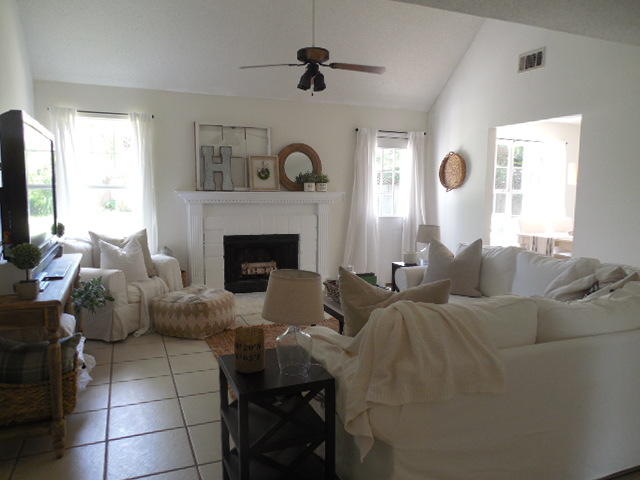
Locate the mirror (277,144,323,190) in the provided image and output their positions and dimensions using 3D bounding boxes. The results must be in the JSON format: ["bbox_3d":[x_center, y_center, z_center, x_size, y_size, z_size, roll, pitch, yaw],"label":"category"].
[{"bbox_3d":[-0.257,-0.970,6.160,0.610,0.620,0.060,-2,-2,-23],"label":"mirror"}]

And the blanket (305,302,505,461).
[{"bbox_3d":[0.309,0.509,1.983,0.630,0.610,0.740,-2,6,-23],"label":"blanket"}]

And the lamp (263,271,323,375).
[{"bbox_3d":[-0.103,0.339,1.892,0.253,0.413,0.253,0,6,0],"label":"lamp"}]

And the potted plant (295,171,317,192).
[{"bbox_3d":[-0.173,-0.714,5.660,0.240,0.247,0.210,-2,6,-23],"label":"potted plant"}]

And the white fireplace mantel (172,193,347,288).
[{"bbox_3d":[-0.713,0.028,6.000,2.150,1.300,0.250,-2,6,-23],"label":"white fireplace mantel"}]

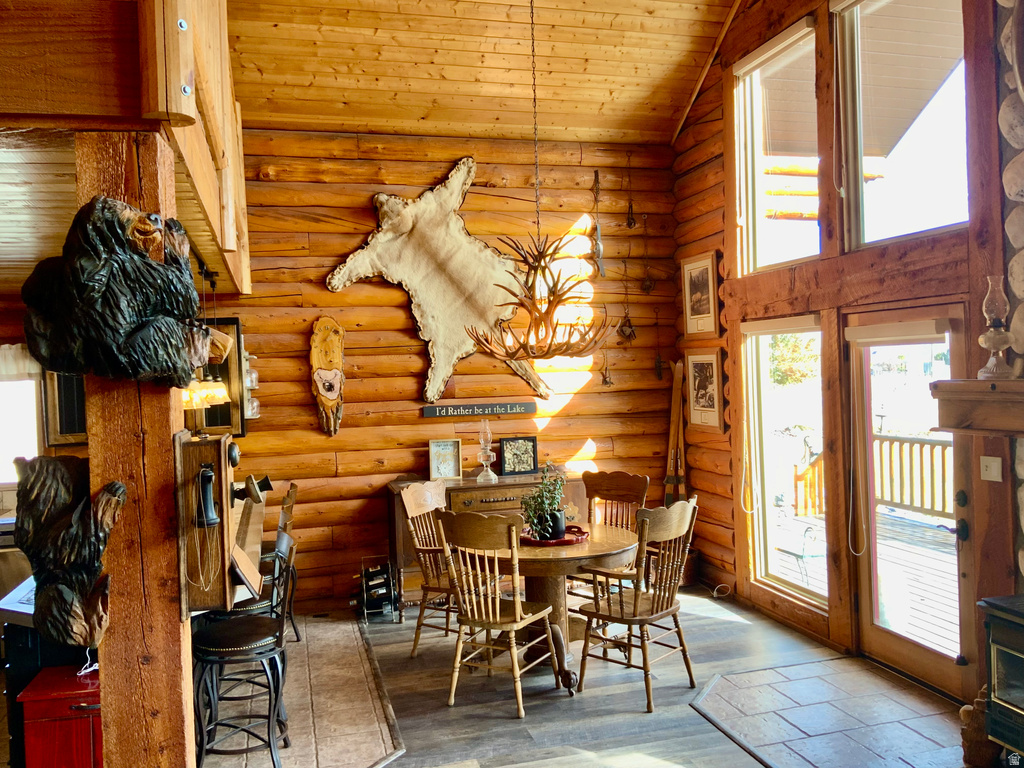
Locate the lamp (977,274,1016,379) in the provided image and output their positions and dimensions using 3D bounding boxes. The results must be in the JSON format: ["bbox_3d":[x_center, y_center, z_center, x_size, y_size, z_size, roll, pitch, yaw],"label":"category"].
[{"bbox_3d":[2.095,-0.251,3.720,0.162,0.445,0.162,-2,1,-15],"label":"lamp"}]

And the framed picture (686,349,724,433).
[{"bbox_3d":[1.502,0.048,6.683,0.035,0.635,0.525,-2,1,-15],"label":"framed picture"}]

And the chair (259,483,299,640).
[{"bbox_3d":[-1.708,1.227,5.735,0.510,1.060,0.450,-2,1,-22],"label":"chair"}]

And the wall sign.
[{"bbox_3d":[-0.242,0.206,6.777,0.912,0.092,0.025,-2,1,-15],"label":"wall sign"}]

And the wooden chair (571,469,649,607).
[{"bbox_3d":[0.549,1.150,5.668,0.500,1.060,0.560,-1,1,40],"label":"wooden chair"}]

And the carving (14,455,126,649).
[{"bbox_3d":[-1.437,0.540,2.827,0.377,0.615,0.370,-2,1,-15],"label":"carving"}]

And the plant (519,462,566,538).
[{"bbox_3d":[0.193,0.718,5.242,0.270,0.455,0.260,-2,1,0],"label":"plant"}]

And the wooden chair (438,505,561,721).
[{"bbox_3d":[-0.070,1.207,4.768,0.490,1.070,0.560,-2,1,28],"label":"wooden chair"}]

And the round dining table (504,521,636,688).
[{"bbox_3d":[0.229,1.343,5.308,1.130,0.760,1.130,-2,1,0],"label":"round dining table"}]

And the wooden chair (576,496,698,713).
[{"bbox_3d":[0.701,1.179,4.810,0.550,1.070,0.530,-1,1,45],"label":"wooden chair"}]

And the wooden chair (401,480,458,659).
[{"bbox_3d":[-0.359,1.205,5.621,0.550,1.070,0.530,-2,1,25],"label":"wooden chair"}]

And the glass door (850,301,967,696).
[{"bbox_3d":[2.168,0.602,4.719,0.060,2.035,0.910,-2,1,-15],"label":"glass door"}]

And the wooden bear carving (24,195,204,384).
[{"bbox_3d":[-1.122,-0.256,2.428,0.490,0.520,0.430,-3,1,-27],"label":"wooden bear carving"}]

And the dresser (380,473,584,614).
[{"bbox_3d":[-0.171,1.207,6.702,1.520,1.020,0.550,-2,1,-15],"label":"dresser"}]

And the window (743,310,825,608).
[{"bbox_3d":[1.859,0.496,5.858,0.090,1.870,0.931,-2,1,-15],"label":"window"}]

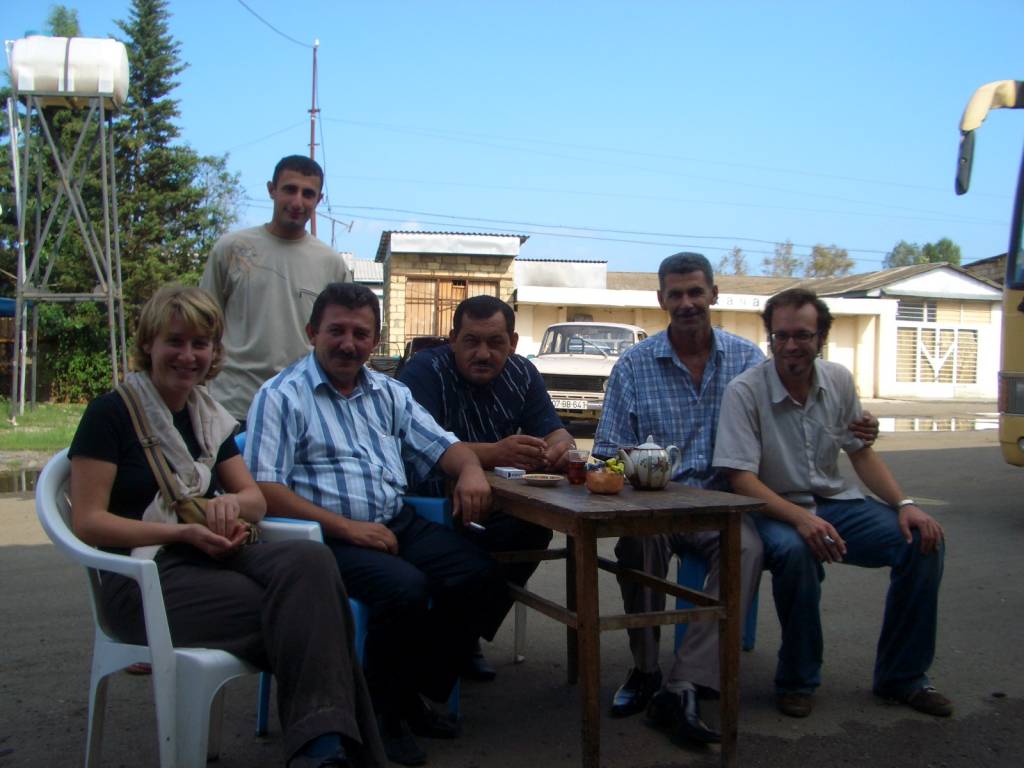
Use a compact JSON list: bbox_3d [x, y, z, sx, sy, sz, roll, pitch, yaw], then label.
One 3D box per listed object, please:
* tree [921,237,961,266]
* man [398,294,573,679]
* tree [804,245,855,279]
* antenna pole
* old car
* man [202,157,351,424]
[{"bbox_3d":[22.244,-3.994,54.000,2.700,7.700,2.700,1,2,0],"label":"tree"},{"bbox_3d":[-0.101,0.324,3.320,0.570,1.210,0.770,1,2,-19],"label":"man"},{"bbox_3d":[15.945,-3.610,52.000,2.700,6.800,2.700,1,2,0],"label":"tree"},{"bbox_3d":[-5.368,-4.618,28.000,0.320,9.400,0.250,1,2,0],"label":"antenna pole"},{"bbox_3d":[1.140,-0.097,14.350,1.610,1.440,4.150,2,2,14],"label":"old car"},{"bbox_3d":[-0.778,0.077,3.420,0.510,1.670,0.340,1,2,-7],"label":"man"}]

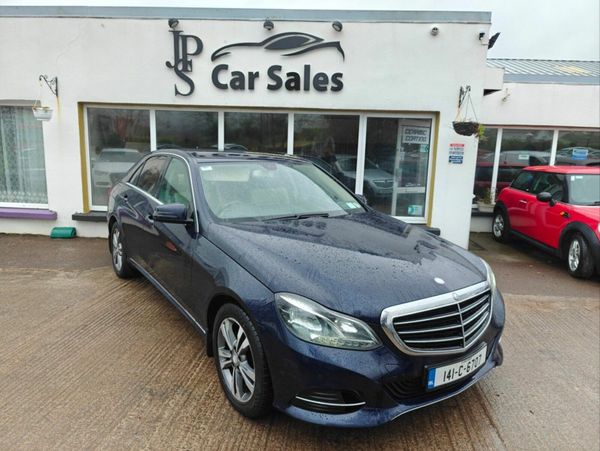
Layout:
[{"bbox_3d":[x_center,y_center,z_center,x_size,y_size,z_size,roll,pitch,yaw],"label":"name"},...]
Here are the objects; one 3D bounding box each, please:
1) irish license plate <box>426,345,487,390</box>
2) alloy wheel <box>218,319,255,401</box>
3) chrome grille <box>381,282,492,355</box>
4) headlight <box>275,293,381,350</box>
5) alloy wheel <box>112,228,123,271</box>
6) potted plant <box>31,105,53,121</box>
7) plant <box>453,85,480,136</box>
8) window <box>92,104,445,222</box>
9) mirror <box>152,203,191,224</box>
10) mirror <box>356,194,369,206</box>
[{"bbox_3d":[0.846,0.740,2.211,0.520,0.115,0.020,-5,12,-35],"label":"irish license plate"},{"bbox_3d":[-0.298,0.742,2.379,0.200,0.470,0.470,-5,12,-35],"label":"alloy wheel"},{"bbox_3d":[0.812,0.503,2.230,0.870,0.290,0.180,-5,12,-35],"label":"chrome grille"},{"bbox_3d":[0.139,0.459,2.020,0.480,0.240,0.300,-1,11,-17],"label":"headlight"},{"bbox_3d":[-1.980,0.266,4.715,0.200,0.470,0.470,-5,12,-35],"label":"alloy wheel"},{"bbox_3d":[-3.926,-1.708,6.348,0.280,0.200,0.270,2,10,3],"label":"potted plant"},{"bbox_3d":[2.409,-1.664,6.024,0.390,0.730,0.380,2,10,3],"label":"plant"},{"bbox_3d":[-0.720,-0.985,6.820,5.639,1.757,0.100,2,10,3],"label":"window"},{"bbox_3d":[-0.917,-0.085,3.007,0.250,0.155,0.170,-5,12,-35],"label":"mirror"},{"bbox_3d":[0.576,-0.225,4.067,0.250,0.160,0.170,-5,12,-35],"label":"mirror"}]

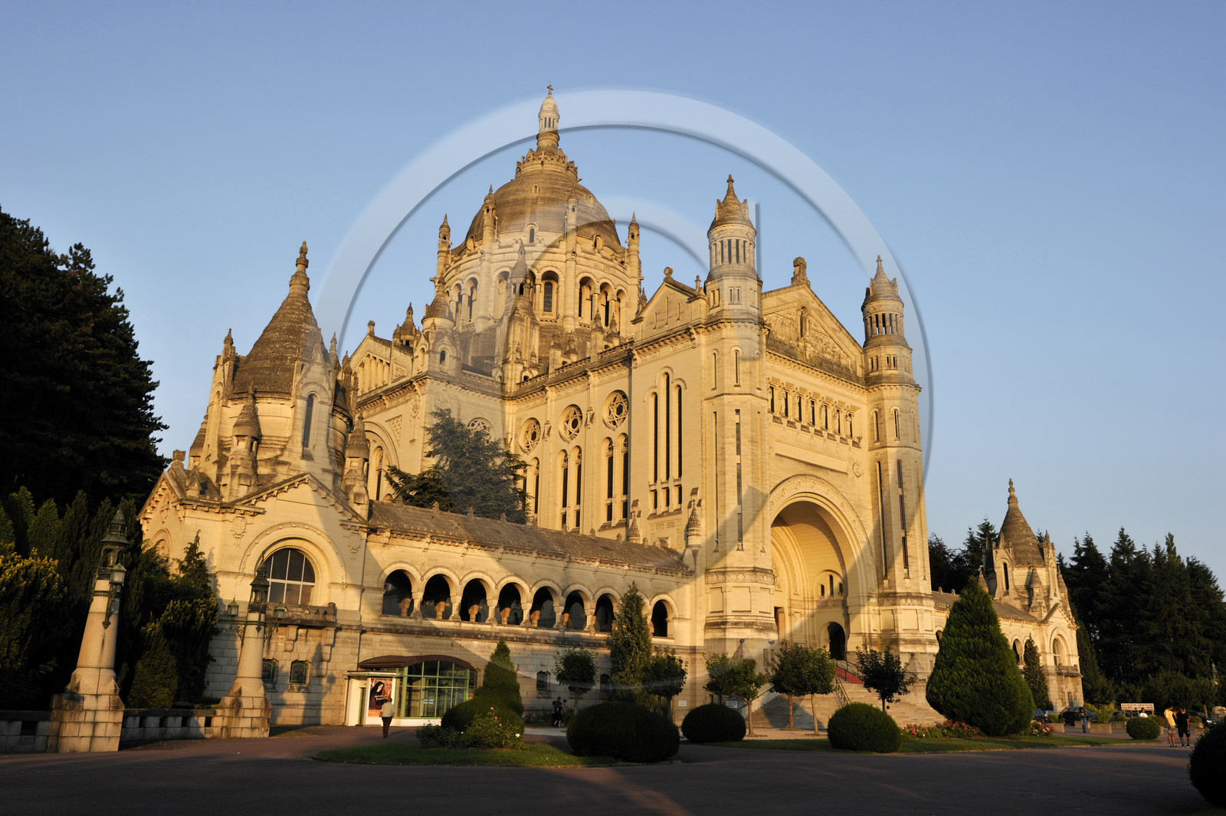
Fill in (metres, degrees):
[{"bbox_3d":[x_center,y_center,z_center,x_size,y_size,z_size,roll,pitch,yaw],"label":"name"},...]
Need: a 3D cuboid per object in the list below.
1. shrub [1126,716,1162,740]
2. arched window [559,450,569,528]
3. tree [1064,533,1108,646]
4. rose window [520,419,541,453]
[{"bbox_3d":[29.754,17.925,53.431,1.720,1.200,1.720,-8,-19,27],"label":"shrub"},{"bbox_3d":[-4.800,7.998,93.600,0.450,7.800,1.350,16,-22,-40],"label":"arched window"},{"bbox_3d":[71.300,32.430,143.424,7.200,27.200,7.200,16,-22,-40],"label":"tree"},{"bbox_3d":[-9.618,3.202,110.991,0.500,4.300,4.250,16,-22,-40],"label":"rose window"}]

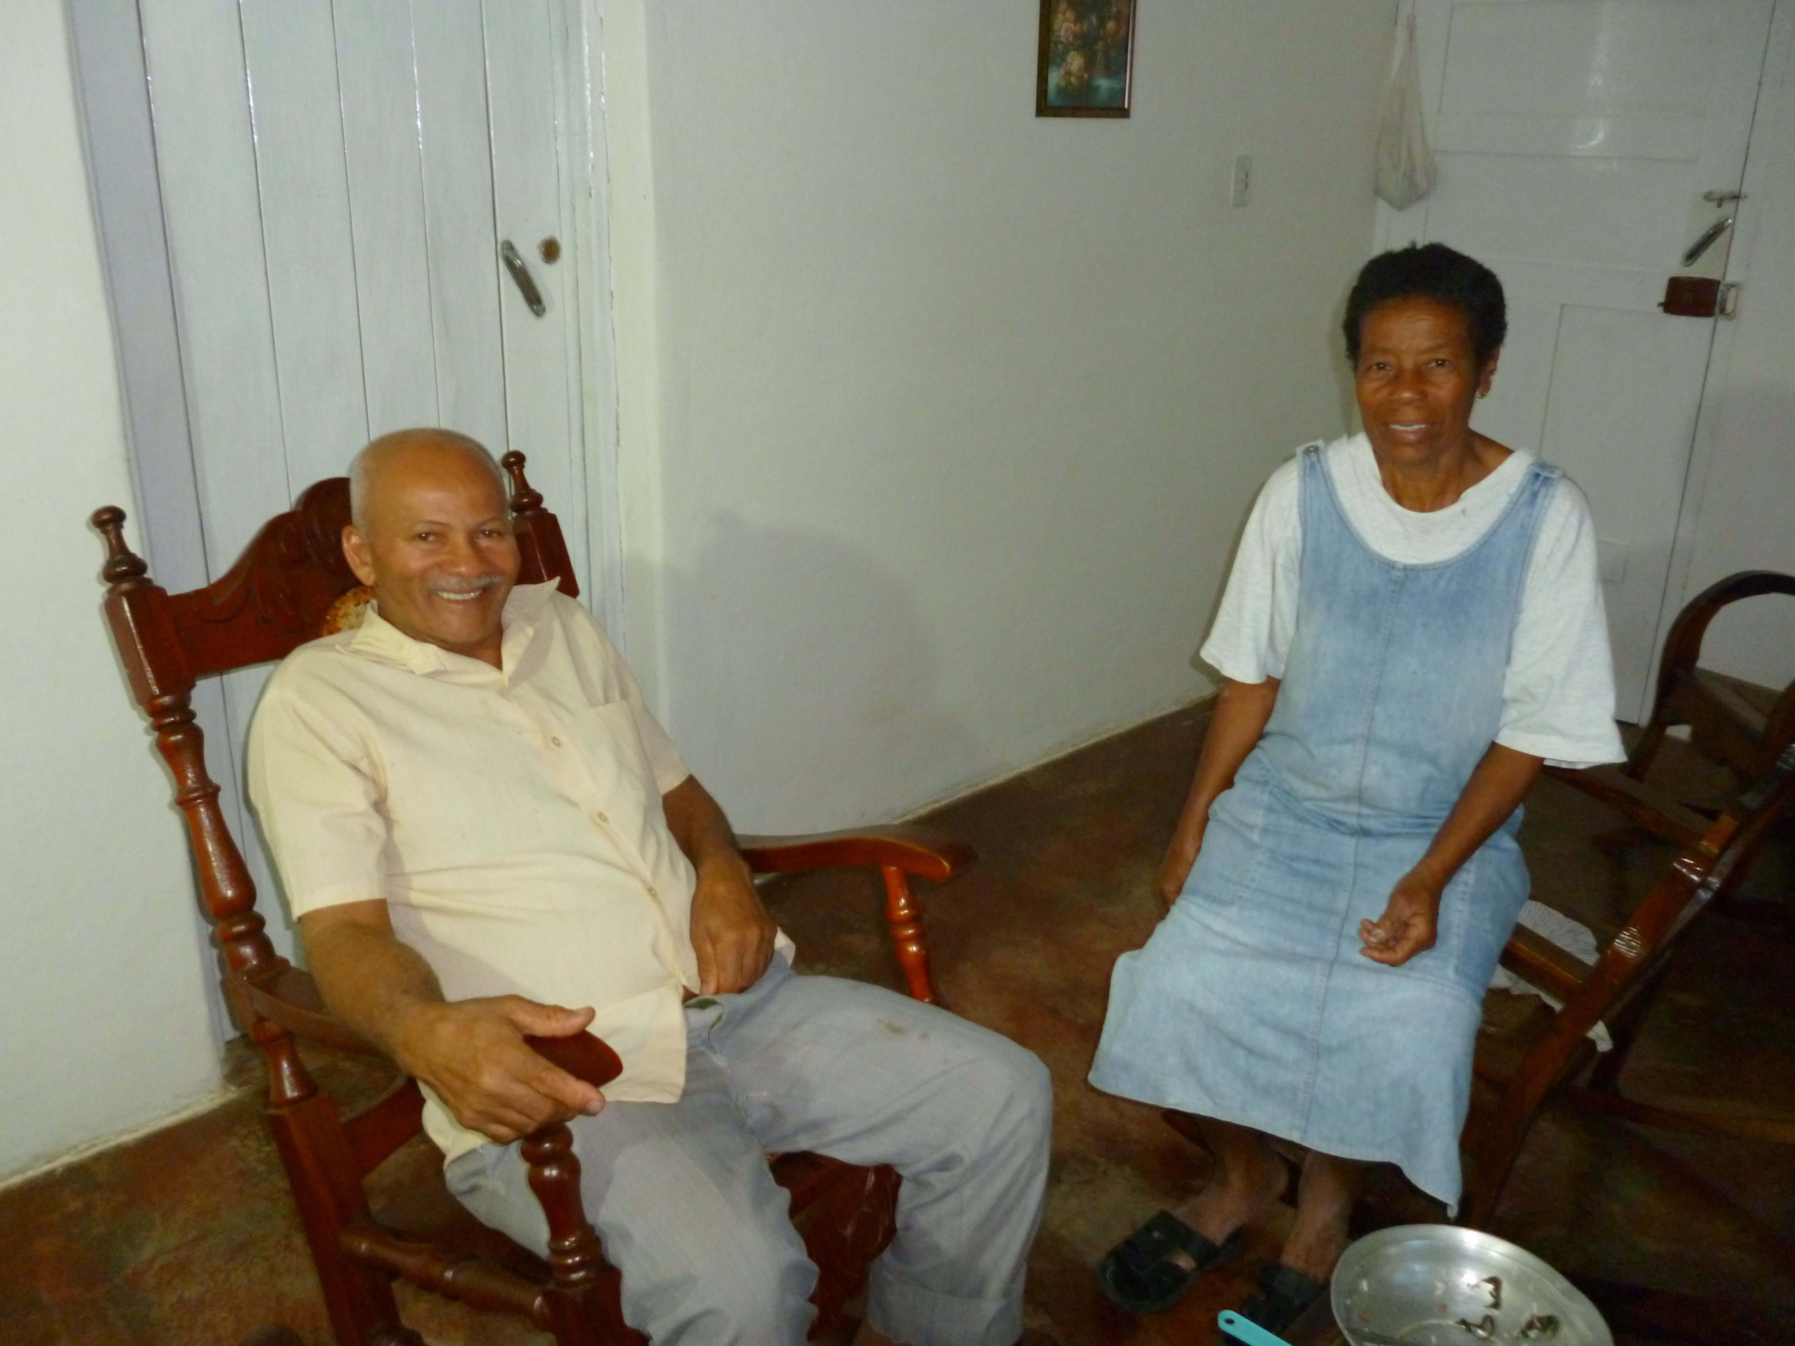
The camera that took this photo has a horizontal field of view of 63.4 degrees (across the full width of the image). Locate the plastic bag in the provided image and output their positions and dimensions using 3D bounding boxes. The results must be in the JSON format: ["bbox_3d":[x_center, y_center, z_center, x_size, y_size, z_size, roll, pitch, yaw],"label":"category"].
[{"bbox_3d":[1.343,-1.485,3.829,0.150,0.490,0.110,17,23,41],"label":"plastic bag"}]

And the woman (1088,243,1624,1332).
[{"bbox_3d":[0.539,0.139,1.622,0.480,1.200,0.650,11,20,29],"label":"woman"}]

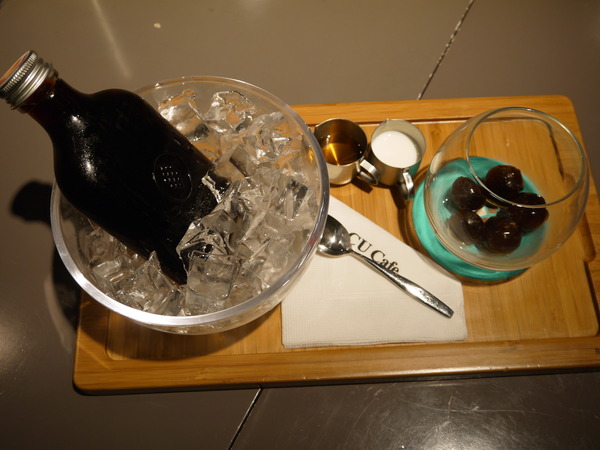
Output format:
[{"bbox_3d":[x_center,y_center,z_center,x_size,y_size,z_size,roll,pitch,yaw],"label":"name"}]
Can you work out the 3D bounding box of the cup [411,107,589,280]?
[{"bbox_3d":[0.138,-0.022,0.449,0.105,0.094,0.105,1,66,-1],"label":"cup"}]

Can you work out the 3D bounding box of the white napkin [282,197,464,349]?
[{"bbox_3d":[0.050,0.023,0.477,0.128,0.003,0.128,-2,66,-2],"label":"white napkin"}]

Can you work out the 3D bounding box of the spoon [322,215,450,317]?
[{"bbox_3d":[0.056,0.029,0.466,0.124,0.017,0.029,32,69,12],"label":"spoon"}]

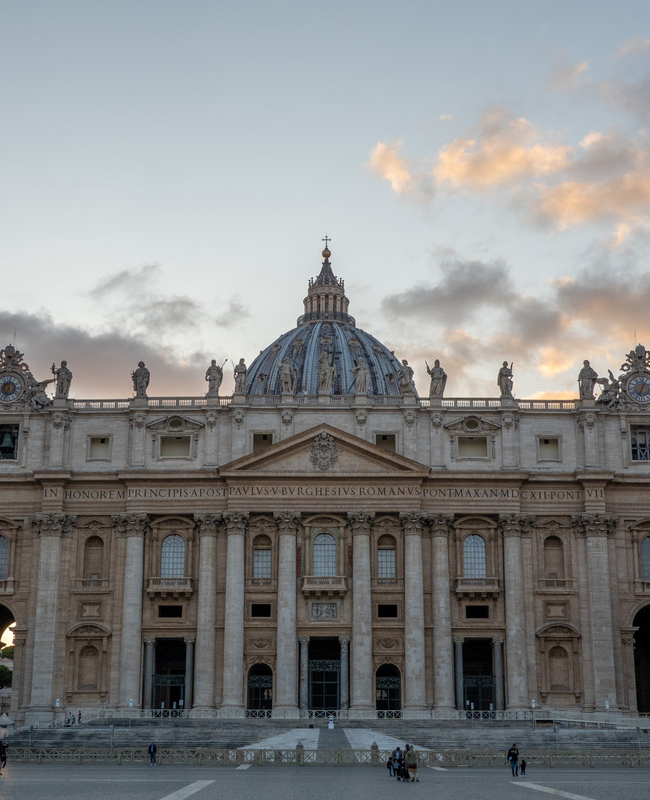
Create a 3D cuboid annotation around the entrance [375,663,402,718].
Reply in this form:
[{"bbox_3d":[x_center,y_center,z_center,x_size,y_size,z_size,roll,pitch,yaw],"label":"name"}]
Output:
[{"bbox_3d":[9.004,40.983,174.052,3.600,7.144,1.000,0,-14,0],"label":"entrance"}]

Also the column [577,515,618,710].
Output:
[{"bbox_3d":[39.780,30.780,180.520,4.240,27.950,2.200,0,-15,0],"label":"column"}]

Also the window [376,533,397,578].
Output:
[{"bbox_3d":[9.160,23.130,182.270,3.030,6.430,0.800,0,-15,0],"label":"window"}]

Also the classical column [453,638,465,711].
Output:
[{"bbox_3d":[19.670,40.010,179.780,1.530,10.210,1.500,0,-15,0],"label":"classical column"}]

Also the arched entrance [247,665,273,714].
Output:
[{"bbox_3d":[-9.240,41.520,177.310,3.670,6.770,1.200,0,-15,0],"label":"arched entrance"}]

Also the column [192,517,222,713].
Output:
[{"bbox_3d":[-16.473,29.655,173.269,3.600,28.036,3.600,0,-16,0],"label":"column"}]

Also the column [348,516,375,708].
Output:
[{"bbox_3d":[5.420,30.680,179.200,3.700,28.620,3.700,0,-15,0],"label":"column"}]

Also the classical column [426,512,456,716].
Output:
[{"bbox_3d":[16.601,29.598,173.129,3.600,27.949,3.600,0,-16,0],"label":"classical column"}]

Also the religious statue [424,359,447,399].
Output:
[{"bbox_3d":[16.860,-3.320,187.330,3.100,6.090,2.000,0,-15,0],"label":"religious statue"}]

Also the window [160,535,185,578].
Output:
[{"bbox_3d":[-21.912,22.587,177.545,3.600,6.494,0.600,0,-16,0],"label":"window"}]

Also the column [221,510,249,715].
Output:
[{"bbox_3d":[-13.070,30.810,179.160,3.700,28.610,3.700,0,-15,0],"label":"column"}]

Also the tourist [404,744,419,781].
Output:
[{"bbox_3d":[4.250,17.660,59.870,0.450,1.700,0.600,-13,-20,40],"label":"tourist"}]

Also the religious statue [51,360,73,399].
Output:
[{"bbox_3d":[-39.069,-3.075,184.248,2.900,5.920,2.000,0,-16,0],"label":"religious statue"}]

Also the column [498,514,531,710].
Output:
[{"bbox_3d":[27.083,30.026,175.939,3.550,27.953,3.500,0,-14,0],"label":"column"}]

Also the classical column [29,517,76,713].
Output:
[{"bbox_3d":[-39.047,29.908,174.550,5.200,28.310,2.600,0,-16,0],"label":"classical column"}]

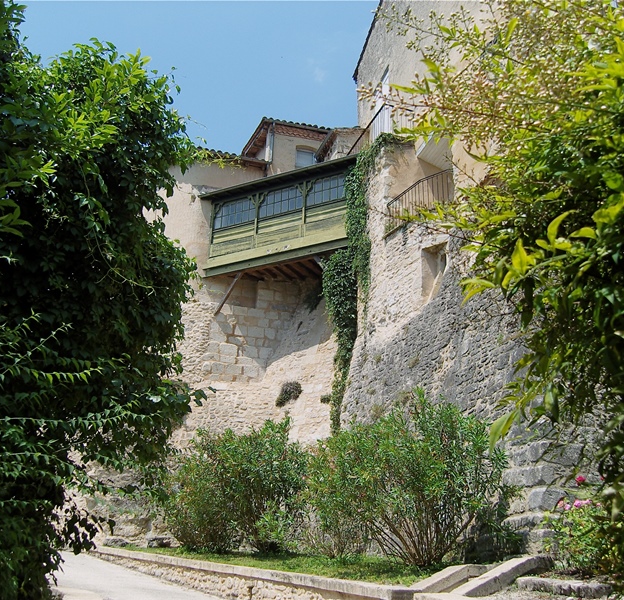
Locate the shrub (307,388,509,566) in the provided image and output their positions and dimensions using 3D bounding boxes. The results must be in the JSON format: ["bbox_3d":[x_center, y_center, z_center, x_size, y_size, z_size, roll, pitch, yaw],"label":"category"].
[{"bbox_3d":[1.646,3.061,13.400,3.000,2.750,2.300,-10,-21,28],"label":"shrub"}]

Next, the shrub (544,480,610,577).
[{"bbox_3d":[3.779,3.228,11.100,1.000,1.250,0.900,-8,-20,23],"label":"shrub"}]

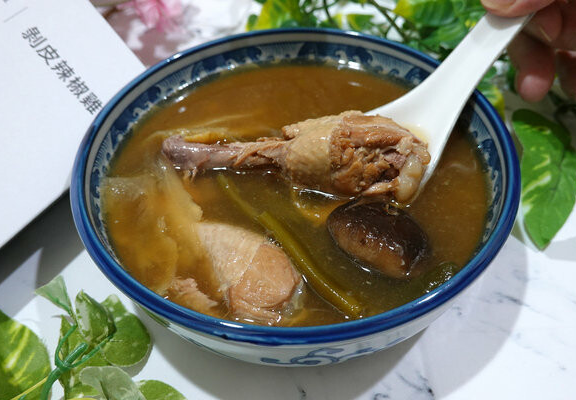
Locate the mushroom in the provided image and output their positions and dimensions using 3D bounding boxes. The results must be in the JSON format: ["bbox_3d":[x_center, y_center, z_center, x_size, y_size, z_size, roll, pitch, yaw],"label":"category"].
[{"bbox_3d":[0.039,0.016,0.270,0.041,0.026,0.046,-36,55,-27],"label":"mushroom"}]

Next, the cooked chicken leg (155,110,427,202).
[{"bbox_3d":[0.002,-0.022,0.295,0.121,0.039,0.041,4,47,6],"label":"cooked chicken leg"}]

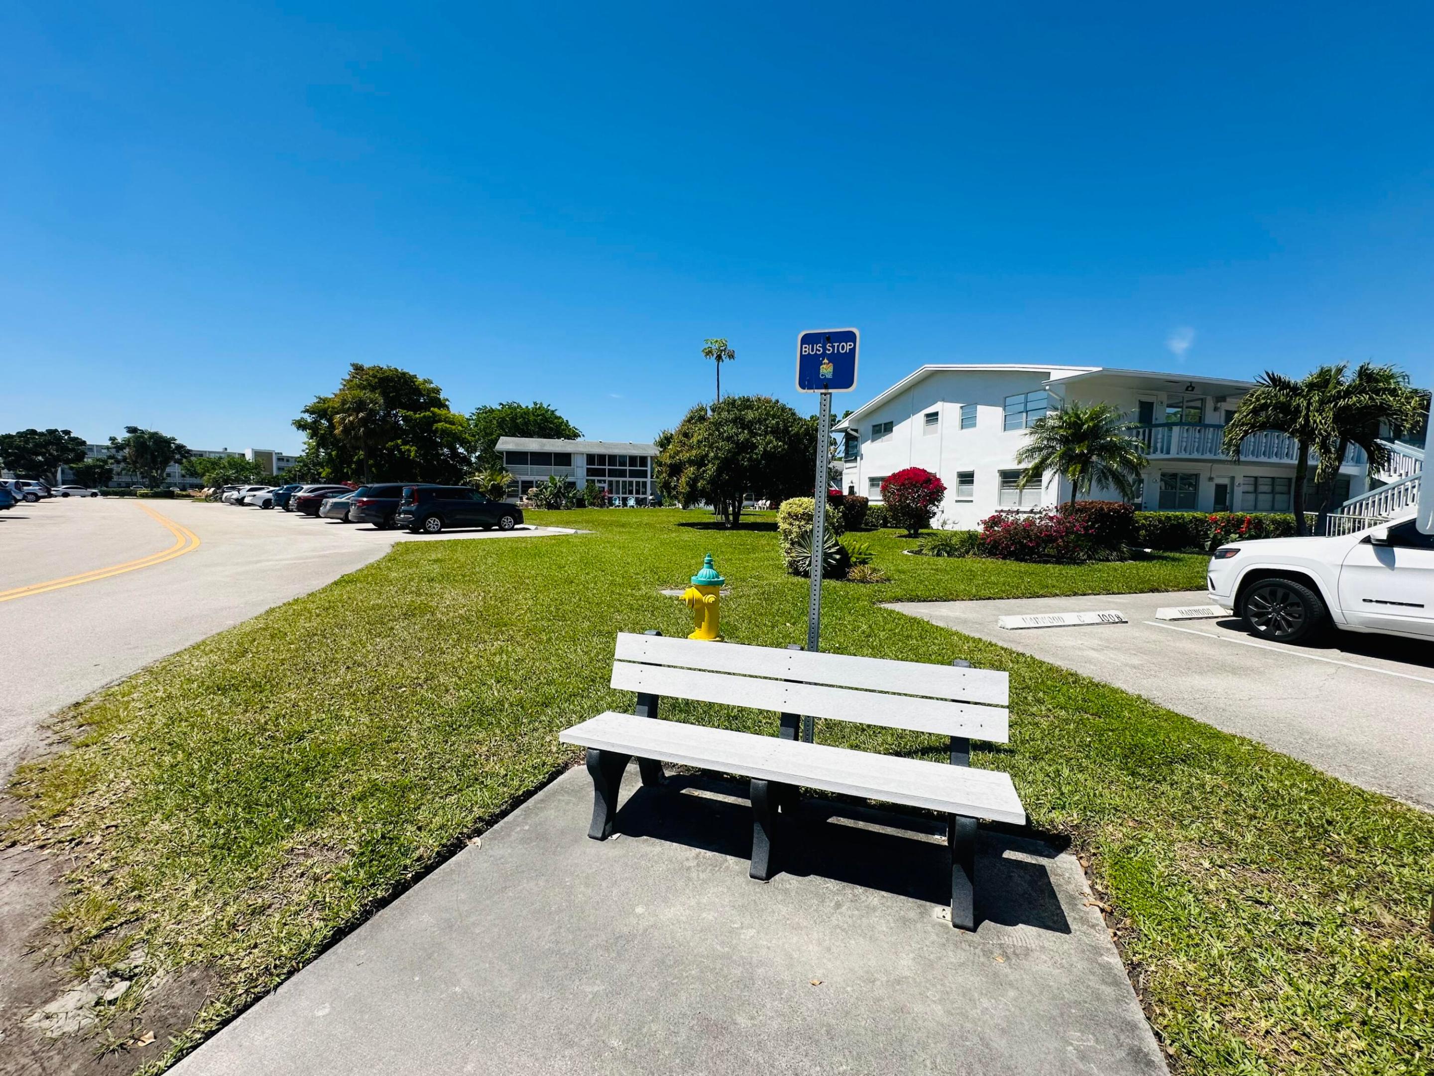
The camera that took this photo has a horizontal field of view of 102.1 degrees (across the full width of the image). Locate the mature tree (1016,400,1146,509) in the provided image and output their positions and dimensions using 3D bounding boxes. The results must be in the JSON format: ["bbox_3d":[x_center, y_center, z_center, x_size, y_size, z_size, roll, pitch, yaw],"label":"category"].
[{"bbox_3d":[9.757,-1.581,15.457,3.100,4.066,3.100,3,4,19],"label":"mature tree"}]

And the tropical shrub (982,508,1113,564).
[{"bbox_3d":[8.388,-0.101,14.657,3.000,1.213,1.750,3,4,19],"label":"tropical shrub"}]

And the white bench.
[{"bbox_3d":[0.278,0.919,2.546,1.830,0.800,0.620,2,4,19],"label":"white bench"}]

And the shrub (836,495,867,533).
[{"bbox_3d":[5.256,-0.994,22.948,1.550,1.466,1.500,3,4,19],"label":"shrub"}]

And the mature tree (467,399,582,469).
[{"bbox_3d":[-22.527,-9.978,68.000,12.200,12.200,11.500,0,4,-18],"label":"mature tree"}]

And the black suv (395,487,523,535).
[{"bbox_3d":[-9.170,-1.070,20.960,1.800,1.600,4.200,5,5,44],"label":"black suv"}]

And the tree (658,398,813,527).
[{"bbox_3d":[0.798,-3.478,26.293,7.000,5.859,6.700,1,4,0],"label":"tree"}]

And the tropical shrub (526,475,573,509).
[{"bbox_3d":[-14.557,-3.944,50.401,3.700,2.807,2.900,2,4,14],"label":"tropical shrub"}]

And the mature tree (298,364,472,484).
[{"bbox_3d":[-26.434,-8.148,46.000,12.200,11.600,11.500,-1,4,-30],"label":"mature tree"}]

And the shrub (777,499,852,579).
[{"bbox_3d":[1.891,-0.041,11.250,1.330,1.480,1.250,2,4,10],"label":"shrub"}]

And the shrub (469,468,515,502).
[{"bbox_3d":[-18.580,-4.065,47.500,3.600,3.300,3.400,-1,4,-21],"label":"shrub"}]

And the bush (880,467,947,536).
[{"bbox_3d":[7.142,-1.305,20.913,2.250,2.466,2.200,3,4,19],"label":"bush"}]

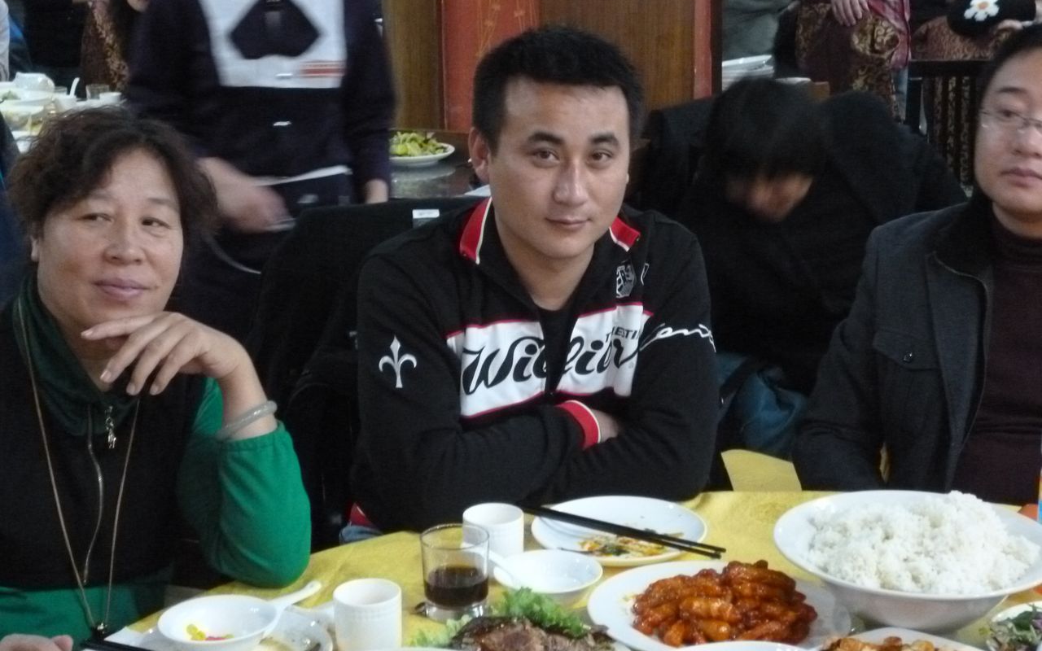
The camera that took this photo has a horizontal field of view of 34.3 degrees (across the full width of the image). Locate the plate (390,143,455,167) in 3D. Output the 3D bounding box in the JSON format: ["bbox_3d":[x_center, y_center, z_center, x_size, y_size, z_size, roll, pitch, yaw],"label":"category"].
[{"bbox_3d":[-0.261,-0.381,3.784,0.228,0.028,0.228,-1,15,0],"label":"plate"}]

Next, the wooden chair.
[{"bbox_3d":[1.047,-0.033,3.485,0.450,0.970,0.520,0,16,4],"label":"wooden chair"}]

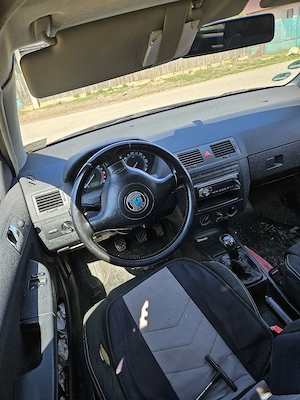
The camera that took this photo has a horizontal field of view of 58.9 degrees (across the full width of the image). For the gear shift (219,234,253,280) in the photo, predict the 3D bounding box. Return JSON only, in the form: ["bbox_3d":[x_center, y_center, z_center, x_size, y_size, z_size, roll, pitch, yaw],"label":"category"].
[{"bbox_3d":[0.311,0.194,0.943,0.065,0.135,0.100,-18,29,-7],"label":"gear shift"}]

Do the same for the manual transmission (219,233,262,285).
[{"bbox_3d":[0.321,0.202,0.940,0.095,0.145,0.135,-18,29,-7],"label":"manual transmission"}]

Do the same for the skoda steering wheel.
[{"bbox_3d":[-0.048,0.010,0.832,0.380,0.380,0.090,-26,8,-6],"label":"skoda steering wheel"}]

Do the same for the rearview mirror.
[{"bbox_3d":[0.194,-0.410,0.658,0.235,0.065,0.040,-4,34,9],"label":"rearview mirror"}]

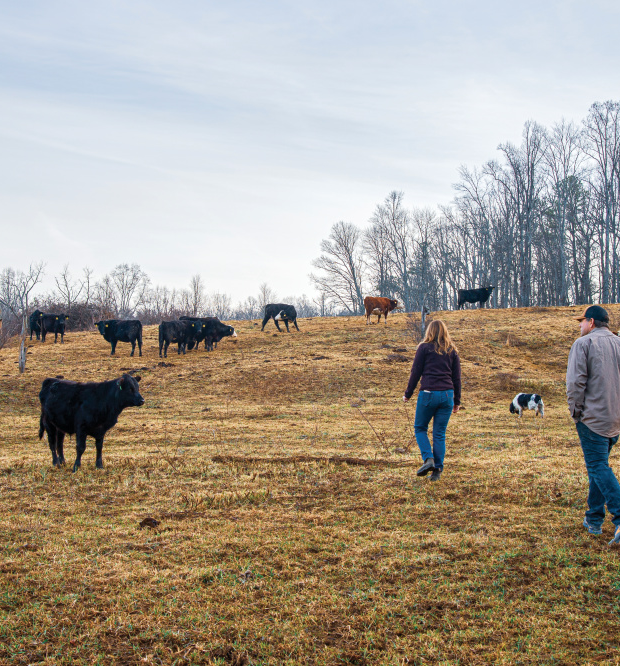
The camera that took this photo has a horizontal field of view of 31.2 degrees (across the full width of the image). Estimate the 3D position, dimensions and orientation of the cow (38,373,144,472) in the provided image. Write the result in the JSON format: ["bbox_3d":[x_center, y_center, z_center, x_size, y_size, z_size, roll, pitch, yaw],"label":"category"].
[{"bbox_3d":[-2.642,1.062,13.400,1.500,1.170,0.520,0,0,35],"label":"cow"}]

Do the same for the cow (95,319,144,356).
[{"bbox_3d":[-6.603,0.182,38.500,1.800,1.265,0.650,0,0,22],"label":"cow"}]

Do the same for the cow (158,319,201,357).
[{"bbox_3d":[-4.547,0.183,38.700,0.620,1.272,1.750,0,0,43],"label":"cow"}]

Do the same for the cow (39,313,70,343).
[{"bbox_3d":[-11.012,-0.192,47.500,1.700,1.240,0.620,0,0,44],"label":"cow"}]

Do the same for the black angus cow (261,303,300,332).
[{"bbox_3d":[-1.301,-0.662,49.000,1.700,1.235,0.750,0,0,0],"label":"black angus cow"}]

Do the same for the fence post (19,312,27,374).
[{"bbox_3d":[-7.636,0.272,29.500,0.200,1.633,0.200,0,0,0],"label":"fence post"}]

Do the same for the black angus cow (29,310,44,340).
[{"bbox_3d":[-12.189,-0.323,49.500,0.600,1.359,1.750,0,0,-14],"label":"black angus cow"}]

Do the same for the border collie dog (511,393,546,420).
[{"bbox_3d":[4.112,1.371,21.000,0.720,0.473,0.280,0,0,30],"label":"border collie dog"}]

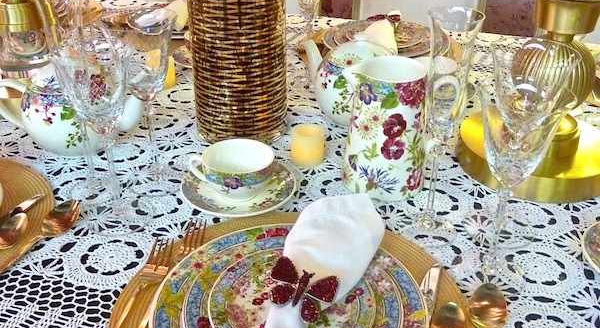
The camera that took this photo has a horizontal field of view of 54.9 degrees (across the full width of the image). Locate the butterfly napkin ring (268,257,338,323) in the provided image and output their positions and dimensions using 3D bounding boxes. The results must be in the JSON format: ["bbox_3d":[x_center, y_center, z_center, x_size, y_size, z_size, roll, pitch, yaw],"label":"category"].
[{"bbox_3d":[0.002,0.123,0.542,0.070,0.045,0.062,9,31,15],"label":"butterfly napkin ring"}]

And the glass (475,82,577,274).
[{"bbox_3d":[0.216,0.030,0.608,0.090,0.220,0.090,0,30,0],"label":"glass"}]

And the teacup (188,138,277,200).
[{"bbox_3d":[-0.091,0.014,0.784,0.113,0.057,0.096,0,30,0],"label":"teacup"}]

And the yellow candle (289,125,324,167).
[{"bbox_3d":[0.012,-0.028,0.880,0.052,0.048,0.052,0,30,0],"label":"yellow candle"}]

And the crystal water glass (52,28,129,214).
[{"bbox_3d":[-0.237,-0.026,0.704,0.090,0.220,0.090,0,30,0],"label":"crystal water glass"}]

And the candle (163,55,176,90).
[{"bbox_3d":[-0.275,-0.183,1.147,0.052,0.051,0.052,0,30,0],"label":"candle"}]

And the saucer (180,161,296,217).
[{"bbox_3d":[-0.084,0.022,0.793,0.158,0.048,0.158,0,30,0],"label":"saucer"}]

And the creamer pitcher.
[{"bbox_3d":[0.129,-0.051,0.798,0.150,0.170,0.112,-4,30,-7],"label":"creamer pitcher"}]

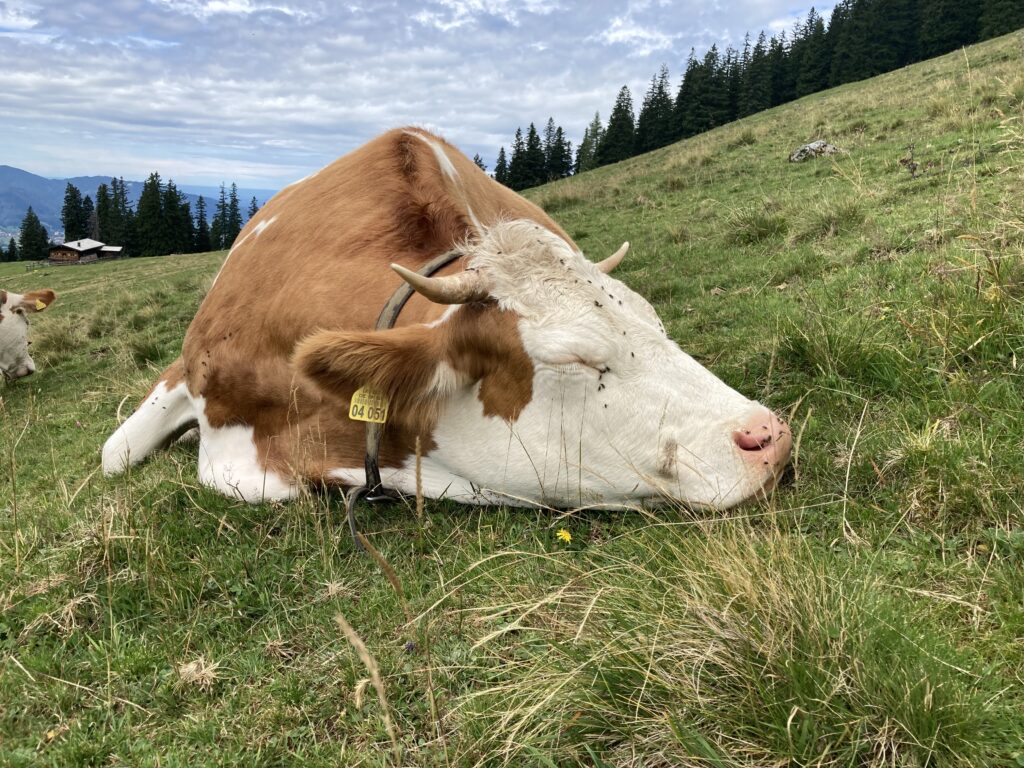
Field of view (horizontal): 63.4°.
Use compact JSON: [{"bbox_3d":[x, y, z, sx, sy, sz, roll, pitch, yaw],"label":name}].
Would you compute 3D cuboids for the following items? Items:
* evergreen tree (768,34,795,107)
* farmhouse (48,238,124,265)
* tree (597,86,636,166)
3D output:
[{"bbox_3d":[29.881,-34.613,92.000,2.743,7.270,2.743,3,13,0],"label":"evergreen tree"},{"bbox_3d":[-111.837,-35.051,219.026,13.078,5.300,19.905,0,14,-10],"label":"farmhouse"},{"bbox_3d":[23.718,-58.348,188.000,8.699,17.397,8.699,3,13,0],"label":"tree"}]

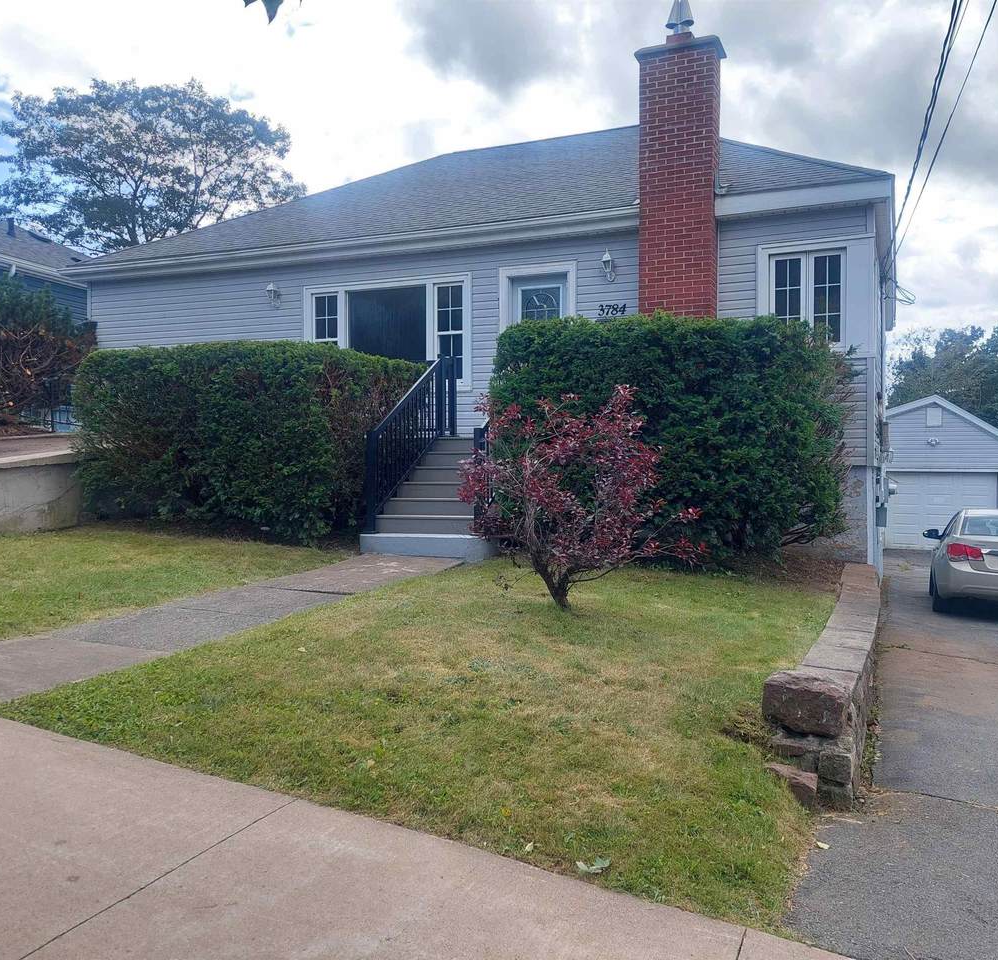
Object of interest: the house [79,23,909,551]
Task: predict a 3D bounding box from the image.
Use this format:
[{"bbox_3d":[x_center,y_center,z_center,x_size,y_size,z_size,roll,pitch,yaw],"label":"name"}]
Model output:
[{"bbox_3d":[0.430,-2.500,15.680,11.800,6.850,9.000,0,0,23],"label":"house"}]

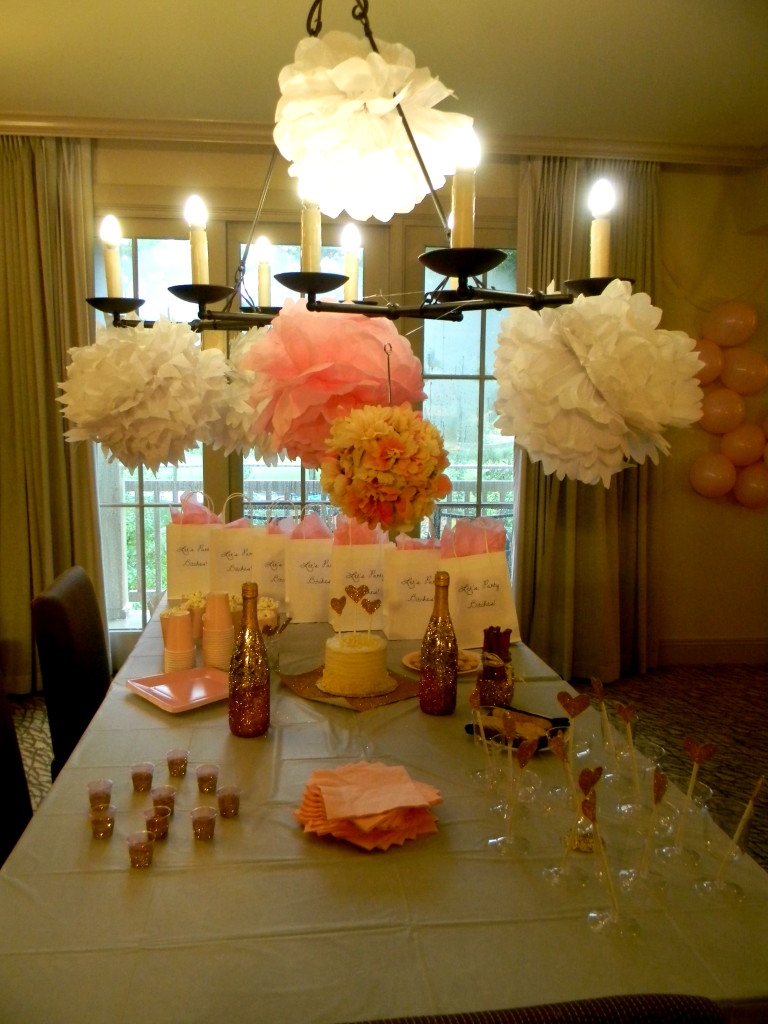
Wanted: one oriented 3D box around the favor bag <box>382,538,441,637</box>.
[{"bbox_3d":[0.099,0.215,2.436,0.200,0.295,0.110,-1,7,-7],"label":"favor bag"}]

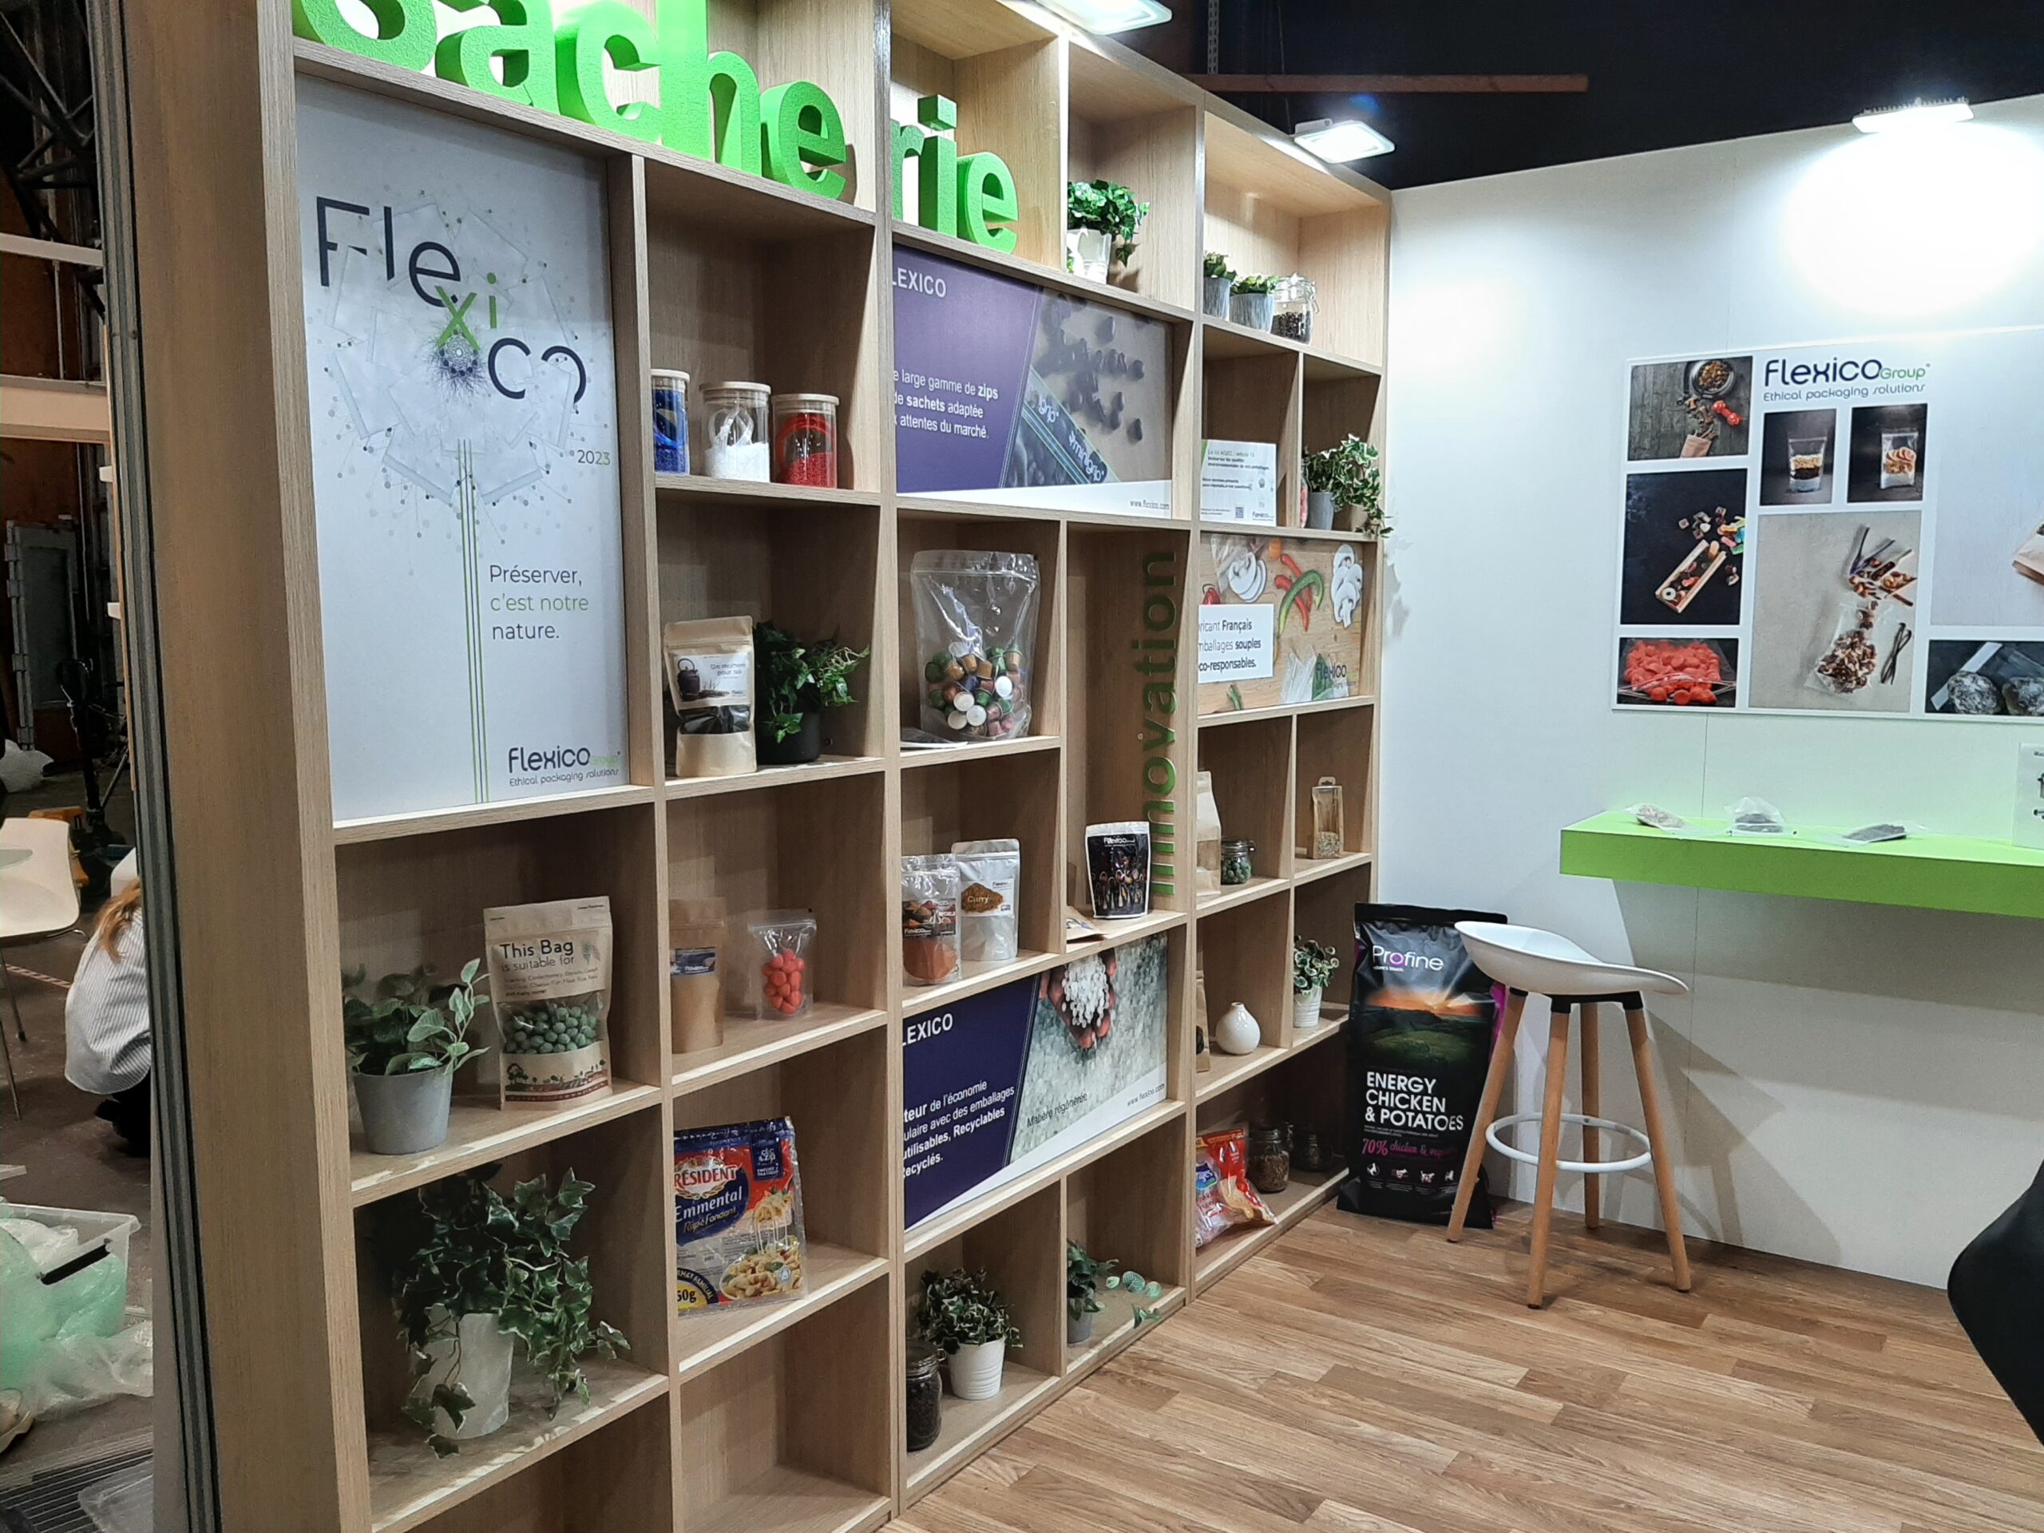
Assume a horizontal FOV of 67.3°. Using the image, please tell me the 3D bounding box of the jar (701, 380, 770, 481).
[{"bbox_3d":[-0.426,-0.492,2.294,0.101,0.150,0.101,0,6,0],"label":"jar"}]

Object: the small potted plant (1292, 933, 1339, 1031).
[{"bbox_3d":[0.711,0.542,3.885,0.155,0.228,0.155,0,6,0],"label":"small potted plant"}]

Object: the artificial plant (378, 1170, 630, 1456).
[{"bbox_3d":[-0.714,0.699,2.087,0.218,0.365,0.312,4,8,36],"label":"artificial plant"}]

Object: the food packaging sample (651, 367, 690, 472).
[{"bbox_3d":[-0.520,-0.477,2.164,0.101,0.150,0.101,4,8,36],"label":"food packaging sample"}]

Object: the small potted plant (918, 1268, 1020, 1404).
[{"bbox_3d":[-0.102,1.092,2.970,0.192,0.234,0.196,0,6,0],"label":"small potted plant"}]

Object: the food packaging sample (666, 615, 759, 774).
[{"bbox_3d":[-0.457,-0.100,2.263,0.131,0.223,0.058,-3,7,-27],"label":"food packaging sample"}]

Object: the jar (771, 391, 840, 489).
[{"bbox_3d":[-0.331,-0.495,2.352,0.103,0.148,0.103,0,6,0],"label":"jar"}]

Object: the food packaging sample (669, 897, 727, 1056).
[{"bbox_3d":[-0.505,0.304,2.240,0.132,0.224,0.068,-2,6,-18],"label":"food packaging sample"}]

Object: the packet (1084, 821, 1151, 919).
[{"bbox_3d":[0.209,0.222,3.290,0.161,0.198,0.058,-3,7,-26],"label":"packet"}]

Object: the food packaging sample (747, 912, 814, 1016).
[{"bbox_3d":[-0.390,0.327,2.507,0.109,0.170,0.051,-2,7,-20],"label":"food packaging sample"}]

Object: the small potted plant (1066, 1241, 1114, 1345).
[{"bbox_3d":[0.107,1.046,3.061,0.130,0.205,0.140,0,6,0],"label":"small potted plant"}]

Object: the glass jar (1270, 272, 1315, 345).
[{"bbox_3d":[0.634,-1.061,3.608,0.110,0.180,0.110,0,6,0],"label":"glass jar"}]

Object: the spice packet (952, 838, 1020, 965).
[{"bbox_3d":[-0.066,0.247,2.848,0.127,0.221,0.065,-2,6,-15],"label":"spice packet"}]

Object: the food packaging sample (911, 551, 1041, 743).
[{"bbox_3d":[-0.083,-0.217,2.768,0.235,0.333,0.100,-1,6,-12],"label":"food packaging sample"}]

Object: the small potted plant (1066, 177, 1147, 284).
[{"bbox_3d":[0.116,-1.029,3.019,0.210,0.210,0.234,4,8,36],"label":"small potted plant"}]

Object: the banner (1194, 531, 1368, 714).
[{"bbox_3d":[0.613,-0.335,3.604,0.010,0.397,0.914,4,8,36],"label":"banner"}]

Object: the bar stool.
[{"bbox_3d":[1.230,0.755,3.468,0.425,0.766,0.435,-1,6,-12],"label":"bar stool"}]

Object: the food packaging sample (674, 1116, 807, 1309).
[{"bbox_3d":[-0.457,0.683,2.349,0.220,0.280,0.055,-2,-5,-20],"label":"food packaging sample"}]

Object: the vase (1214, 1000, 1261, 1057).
[{"bbox_3d":[0.515,0.619,3.651,0.107,0.117,0.107,0,6,0],"label":"vase"}]

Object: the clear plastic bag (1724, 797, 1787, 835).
[{"bbox_3d":[1.617,0.109,3.376,0.130,0.066,0.140,4,7,36],"label":"clear plastic bag"}]

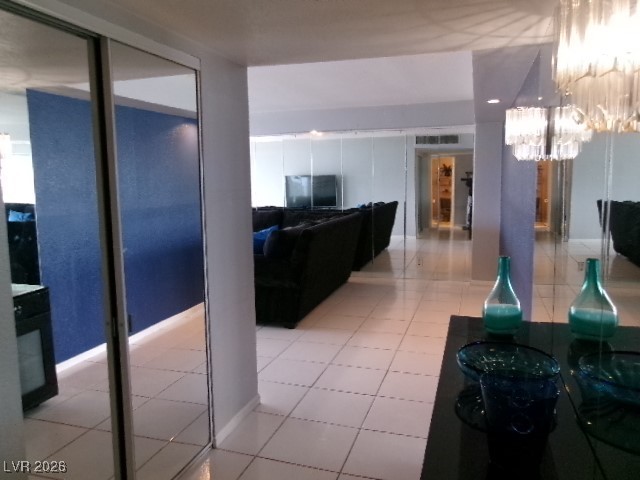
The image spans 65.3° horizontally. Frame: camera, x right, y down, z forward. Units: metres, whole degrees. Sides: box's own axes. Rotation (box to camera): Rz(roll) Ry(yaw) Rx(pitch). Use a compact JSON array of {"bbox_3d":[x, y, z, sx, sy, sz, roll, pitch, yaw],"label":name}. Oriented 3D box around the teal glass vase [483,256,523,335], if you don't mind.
[{"bbox_3d":[0.803,0.238,2.183,0.166,0.325,0.166,1,7,18],"label":"teal glass vase"}]

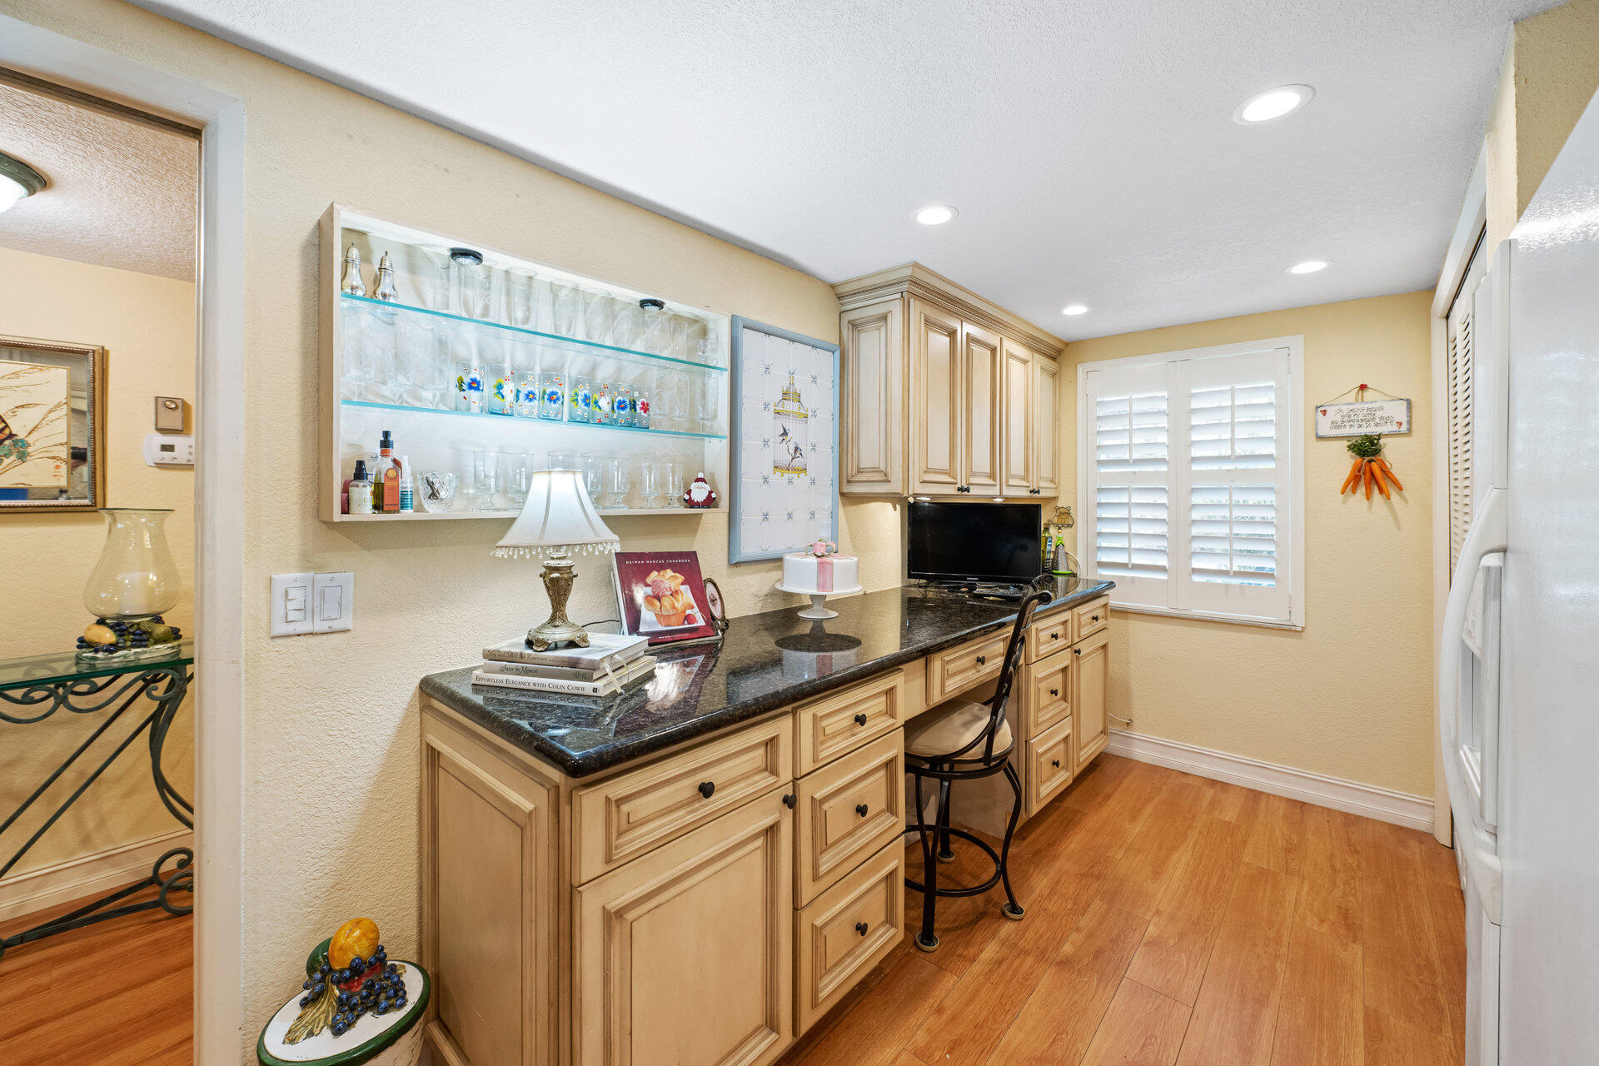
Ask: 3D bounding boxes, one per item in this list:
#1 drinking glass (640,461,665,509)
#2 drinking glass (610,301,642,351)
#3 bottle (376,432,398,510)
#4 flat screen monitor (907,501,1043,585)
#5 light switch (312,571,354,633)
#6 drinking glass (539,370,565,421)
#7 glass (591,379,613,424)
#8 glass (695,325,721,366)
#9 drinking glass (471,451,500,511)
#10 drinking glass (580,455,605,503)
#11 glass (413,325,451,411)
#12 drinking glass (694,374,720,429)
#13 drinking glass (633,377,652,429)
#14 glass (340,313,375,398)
[{"bbox_3d":[-0.401,-0.129,1.695,0.059,0.126,0.059,0,2,0],"label":"drinking glass"},{"bbox_3d":[-0.499,-0.582,1.786,0.076,0.145,0.076,0,2,0],"label":"drinking glass"},{"bbox_3d":[-0.862,-0.128,1.300,0.034,0.171,0.034,1,2,34],"label":"bottle"},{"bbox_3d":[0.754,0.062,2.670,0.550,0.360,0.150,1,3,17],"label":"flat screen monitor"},{"bbox_3d":[-0.917,0.137,1.224,0.012,0.116,0.067,2,3,42],"label":"light switch"},{"bbox_3d":[-0.618,-0.341,1.549,0.056,0.121,0.056,1,2,42],"label":"drinking glass"},{"bbox_3d":[-0.545,-0.353,1.716,0.055,0.125,0.055,2,3,43],"label":"glass"},{"bbox_3d":[-0.266,-0.537,1.830,0.066,0.122,0.066,2,3,42],"label":"glass"},{"bbox_3d":[-0.768,-0.127,1.520,0.063,0.143,0.063,2,3,42],"label":"drinking glass"},{"bbox_3d":[-0.550,-0.136,1.655,0.060,0.135,0.060,1,2,42],"label":"drinking glass"},{"bbox_3d":[-0.761,-0.338,1.294,0.070,0.173,0.070,2,3,42],"label":"glass"},{"bbox_3d":[-0.301,-0.428,2.029,0.084,0.168,0.084,0,2,0],"label":"drinking glass"},{"bbox_3d":[-0.443,-0.355,1.744,0.056,0.124,0.056,1,2,42],"label":"drinking glass"},{"bbox_3d":[-0.896,-0.355,1.265,0.060,0.179,0.060,1,2,42],"label":"glass"}]

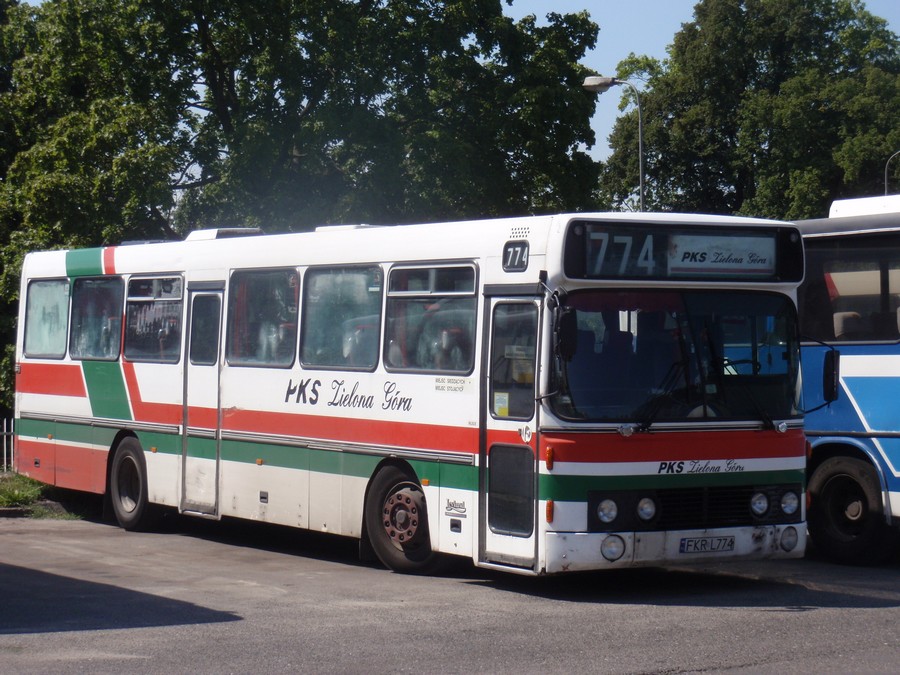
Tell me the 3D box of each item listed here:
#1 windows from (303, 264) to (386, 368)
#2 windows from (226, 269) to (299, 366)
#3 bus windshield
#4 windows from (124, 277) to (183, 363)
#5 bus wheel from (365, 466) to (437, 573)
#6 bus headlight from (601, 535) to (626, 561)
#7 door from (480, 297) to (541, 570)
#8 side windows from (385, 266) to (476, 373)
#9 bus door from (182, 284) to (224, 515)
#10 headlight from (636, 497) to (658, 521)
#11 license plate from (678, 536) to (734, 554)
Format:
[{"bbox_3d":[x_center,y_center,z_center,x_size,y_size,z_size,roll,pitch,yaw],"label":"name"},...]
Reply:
[{"bbox_3d":[-0.937,-0.171,18.680,0.050,0.912,1.409,1,0,-32],"label":"windows"},{"bbox_3d":[-1.725,-0.180,19.929,0.050,0.913,1.393,1,0,-32],"label":"windows"},{"bbox_3d":[1.873,0.145,16.557,2.350,1.014,0.280,1,0,-32],"label":"bus windshield"},{"bbox_3d":[-3.015,-0.188,21.972,0.050,0.895,1.401,1,0,-32],"label":"windows"},{"bbox_3d":[-0.270,1.482,17.920,0.960,0.960,0.290,1,0,44],"label":"bus wheel"},{"bbox_3d":[1.199,1.562,16.044,0.195,0.195,0.090,1,0,-24],"label":"bus headlight"},{"bbox_3d":[0.487,0.719,16.440,0.080,2.092,0.811,1,0,-32],"label":"door"},{"bbox_3d":[-0.153,-0.151,17.438,0.050,0.899,1.381,1,0,-32],"label":"side windows"},{"bbox_3d":[-2.380,0.606,20.983,0.080,2.233,0.900,1,0,-32],"label":"bus door"},{"bbox_3d":[1.459,1.286,16.182,0.175,0.175,0.090,1,0,-32],"label":"headlight"},{"bbox_3d":[1.964,1.583,16.444,0.520,0.114,0.020,1,0,-32],"label":"license plate"}]

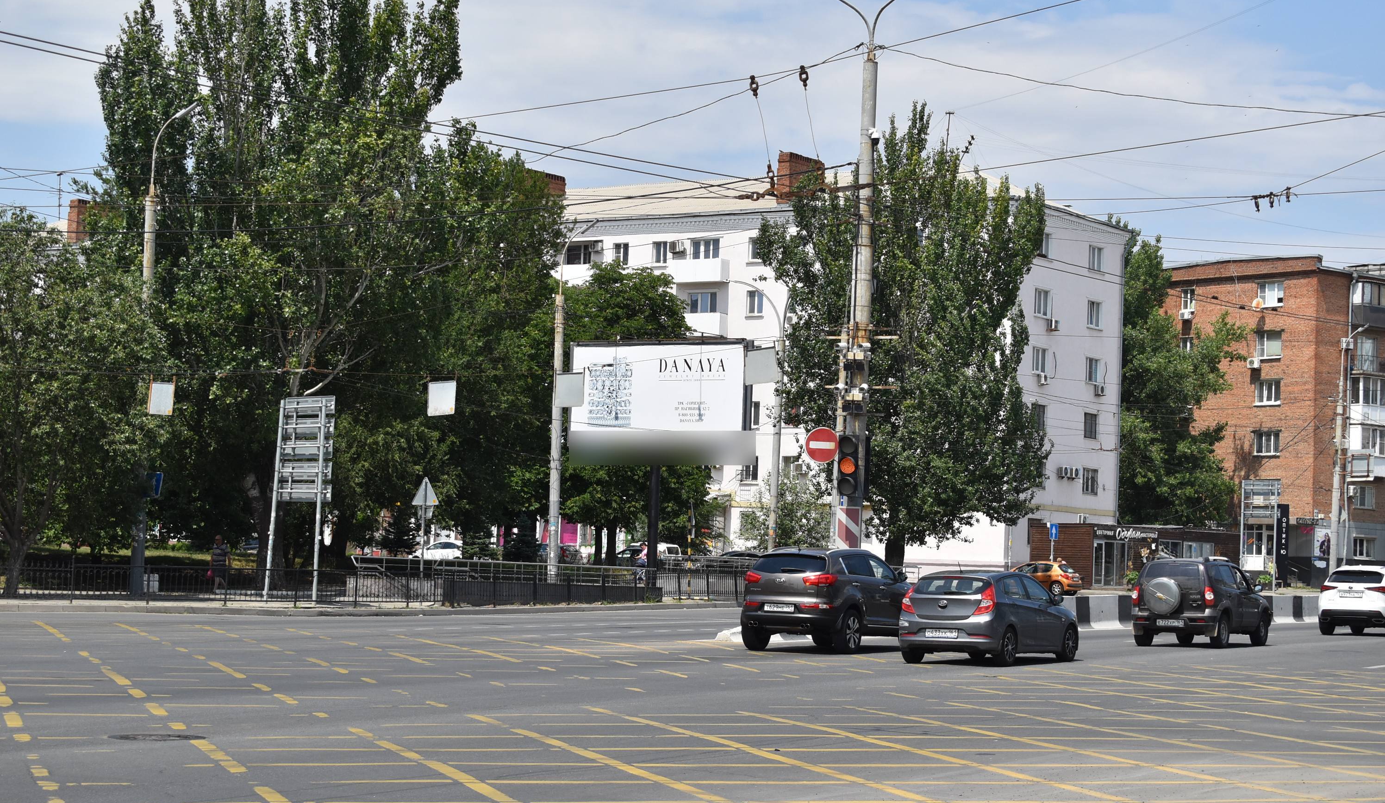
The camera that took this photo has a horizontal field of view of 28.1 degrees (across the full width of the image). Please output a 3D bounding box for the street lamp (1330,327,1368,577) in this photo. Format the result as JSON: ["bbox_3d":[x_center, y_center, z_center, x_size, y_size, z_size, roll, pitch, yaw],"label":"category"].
[{"bbox_3d":[32.304,2.746,137.096,1.600,13.300,0.400,0,-4,28],"label":"street lamp"}]

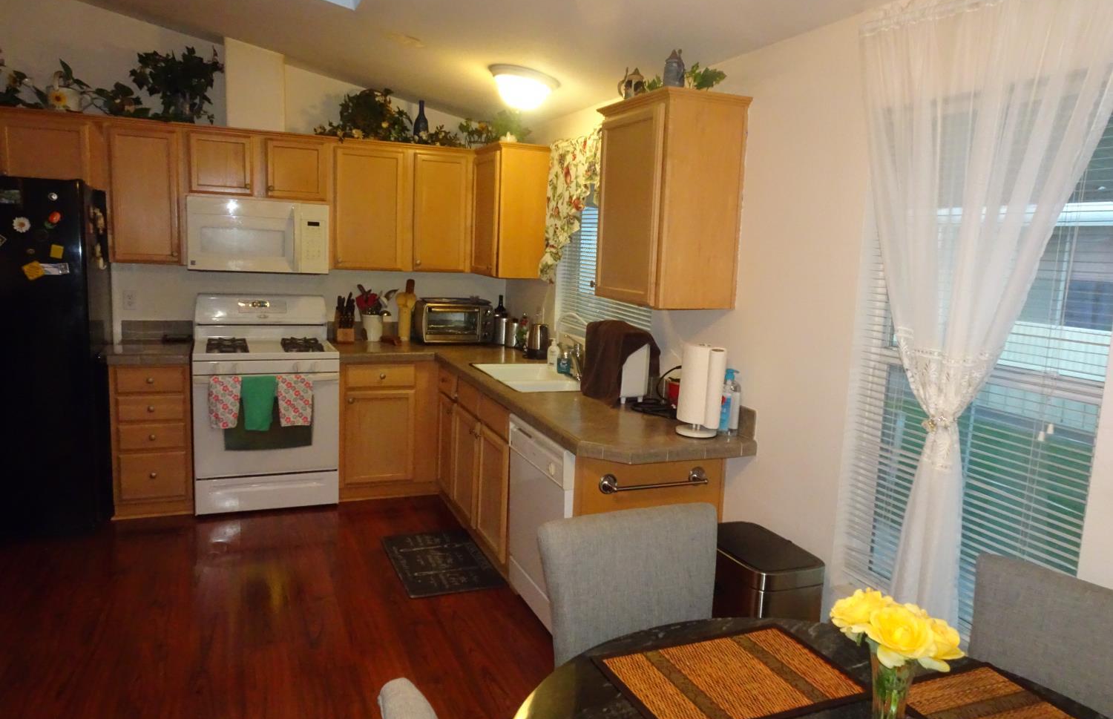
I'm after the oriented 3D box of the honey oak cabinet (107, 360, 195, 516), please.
[{"bbox_3d":[-2.314,0.403,4.479,0.409,0.855,0.636,-1,9,-22],"label":"honey oak cabinet"}]

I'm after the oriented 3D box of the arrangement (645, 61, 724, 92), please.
[{"bbox_3d":[0.477,-1.018,2.860,0.295,0.130,0.200,-1,10,-23],"label":"arrangement"}]

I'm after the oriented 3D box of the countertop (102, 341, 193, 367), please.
[{"bbox_3d":[-2.302,-0.042,4.404,0.429,0.050,0.643,-1,9,-22],"label":"countertop"}]

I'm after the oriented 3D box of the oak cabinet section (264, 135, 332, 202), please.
[{"bbox_3d":[-1.594,-1.151,4.719,0.358,0.347,0.320,-1,10,-22],"label":"oak cabinet section"}]

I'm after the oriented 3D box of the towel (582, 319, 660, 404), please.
[{"bbox_3d":[0.281,0.003,3.535,0.232,0.338,0.379,-1,9,-22],"label":"towel"}]

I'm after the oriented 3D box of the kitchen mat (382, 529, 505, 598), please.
[{"bbox_3d":[-0.585,1.003,3.847,0.442,0.012,0.757,-1,9,-22],"label":"kitchen mat"}]

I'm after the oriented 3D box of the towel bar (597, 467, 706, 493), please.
[{"bbox_3d":[0.379,0.458,2.901,0.453,0.063,0.067,-1,9,-22],"label":"towel bar"}]

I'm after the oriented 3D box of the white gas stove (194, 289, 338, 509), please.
[{"bbox_3d":[-1.729,0.228,4.582,0.761,1.185,0.690,-1,10,-23],"label":"white gas stove"}]

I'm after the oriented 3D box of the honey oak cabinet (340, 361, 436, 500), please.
[{"bbox_3d":[-1.117,0.377,4.910,0.615,0.840,0.605,-1,10,-23],"label":"honey oak cabinet"}]

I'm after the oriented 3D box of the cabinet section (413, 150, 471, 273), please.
[{"bbox_3d":[-0.788,-0.966,5.088,0.383,0.761,0.320,-1,10,-22],"label":"cabinet section"}]

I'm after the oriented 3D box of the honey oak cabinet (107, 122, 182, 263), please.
[{"bbox_3d":[-2.284,-0.920,4.358,0.380,0.755,0.335,-1,10,-23],"label":"honey oak cabinet"}]

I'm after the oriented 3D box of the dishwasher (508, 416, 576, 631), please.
[{"bbox_3d":[0.173,0.694,3.317,0.611,0.846,0.616,-1,9,-22],"label":"dishwasher"}]

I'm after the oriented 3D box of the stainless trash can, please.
[{"bbox_3d":[0.631,0.930,2.579,0.273,0.641,0.394,-1,9,-22],"label":"stainless trash can"}]

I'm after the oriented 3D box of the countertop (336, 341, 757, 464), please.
[{"bbox_3d":[-0.384,0.110,3.920,1.220,0.056,2.905,-1,10,-23],"label":"countertop"}]

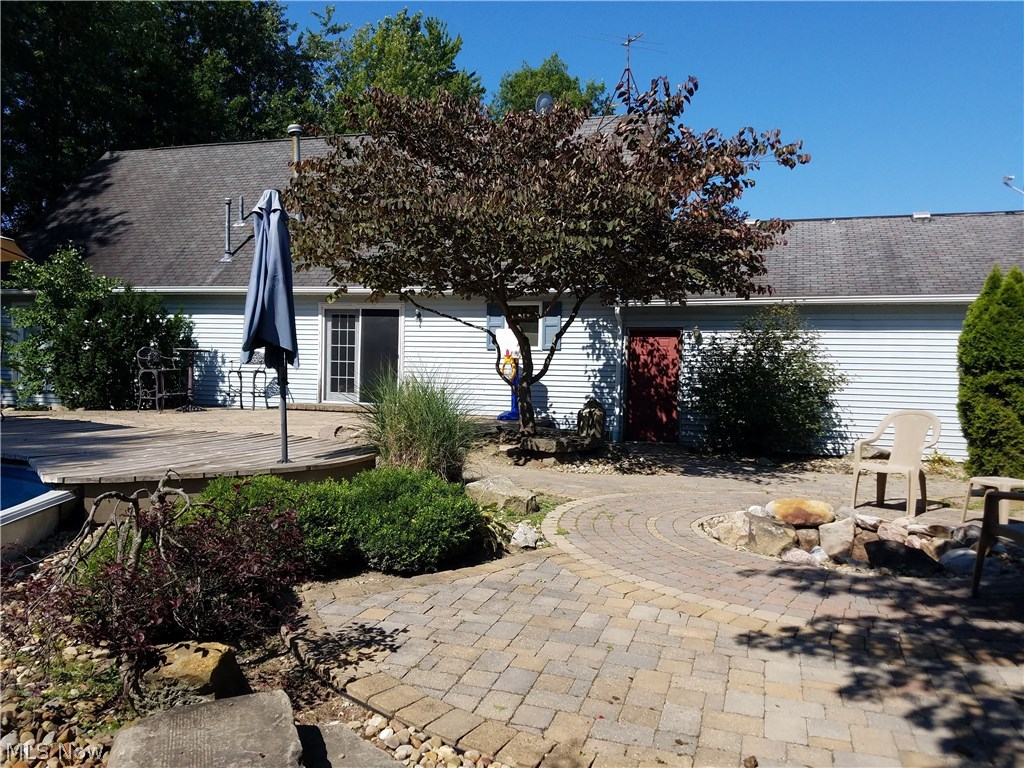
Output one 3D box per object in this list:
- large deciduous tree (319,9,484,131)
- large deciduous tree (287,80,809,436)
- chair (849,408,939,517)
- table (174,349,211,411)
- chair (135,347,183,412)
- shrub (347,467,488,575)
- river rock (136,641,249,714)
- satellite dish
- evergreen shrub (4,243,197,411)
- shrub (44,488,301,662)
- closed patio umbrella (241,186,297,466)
[{"bbox_3d":[-4.681,-7.443,32.000,8.000,16.000,8.000,1,1,0],"label":"large deciduous tree"},{"bbox_3d":[0.485,-1.632,10.500,6.700,4.800,5.600,2,1,17],"label":"large deciduous tree"},{"bbox_3d":[3.550,0.728,7.100,0.600,0.900,0.600,1,1,-41],"label":"chair"},{"bbox_3d":[-6.042,-0.063,14.500,0.700,1.170,0.700,2,1,17],"label":"table"},{"bbox_3d":[-6.481,-0.067,14.100,0.580,1.150,0.560,2,1,22],"label":"chair"},{"bbox_3d":[-0.627,0.831,5.100,0.950,0.580,0.950,1,1,0],"label":"shrub"},{"bbox_3d":[-1.221,1.093,2.930,0.420,0.180,0.300,1,1,-6],"label":"river rock"},{"bbox_3d":[0.803,-6.897,19.000,0.520,0.580,0.350,1,1,-9],"label":"satellite dish"},{"bbox_3d":[-8.441,-1.200,15.700,3.700,3.300,2.600,2,1,17],"label":"evergreen shrub"},{"bbox_3d":[-1.602,0.832,3.650,1.220,0.640,1.000,1,1,0],"label":"shrub"},{"bbox_3d":[-2.248,-0.563,7.220,0.500,2.520,0.480,-3,1,-18],"label":"closed patio umbrella"}]

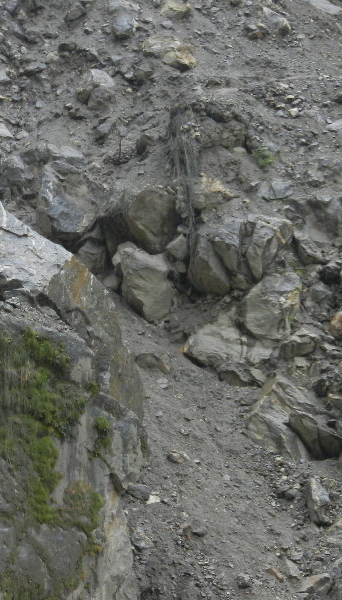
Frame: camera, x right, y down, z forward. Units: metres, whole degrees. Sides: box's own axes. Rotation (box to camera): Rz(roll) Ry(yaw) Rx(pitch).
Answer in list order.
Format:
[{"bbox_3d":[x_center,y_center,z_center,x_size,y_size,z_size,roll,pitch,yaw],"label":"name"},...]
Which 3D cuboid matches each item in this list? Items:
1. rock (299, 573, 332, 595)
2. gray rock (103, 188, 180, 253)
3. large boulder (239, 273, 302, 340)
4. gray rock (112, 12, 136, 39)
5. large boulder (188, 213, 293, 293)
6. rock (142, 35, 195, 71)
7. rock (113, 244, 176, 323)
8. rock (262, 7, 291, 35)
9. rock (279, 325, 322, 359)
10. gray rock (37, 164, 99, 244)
[{"bbox_3d":[2.135,4.189,42.000,0.459,0.285,0.333,0,-14,0],"label":"rock"},{"bbox_3d":[-0.481,-1.342,48.000,1.317,1.053,1.100,0,-12,0],"label":"gray rock"},{"bbox_3d":[1.750,0.113,49.500,1.013,1.079,0.945,0,-14,0],"label":"large boulder"},{"bbox_3d":[-1.003,-5.794,60.000,0.491,0.499,0.448,0,-14,0],"label":"gray rock"},{"bbox_3d":[1.247,-0.852,51.000,1.845,1.269,1.404,0,-14,0],"label":"large boulder"},{"bbox_3d":[-0.051,-5.093,58.500,1.078,0.648,0.771,0,-14,0],"label":"rock"},{"bbox_3d":[-0.466,-0.290,50.000,1.058,1.258,1.040,0,-14,0],"label":"rock"},{"bbox_3d":[2.227,-5.900,60.000,0.614,0.531,0.520,0,-14,0],"label":"rock"},{"bbox_3d":[2.227,0.708,48.500,0.728,0.514,0.561,0,-14,0],"label":"rock"},{"bbox_3d":[-1.731,-1.613,48.000,1.047,1.297,1.050,0,-12,0],"label":"gray rock"}]

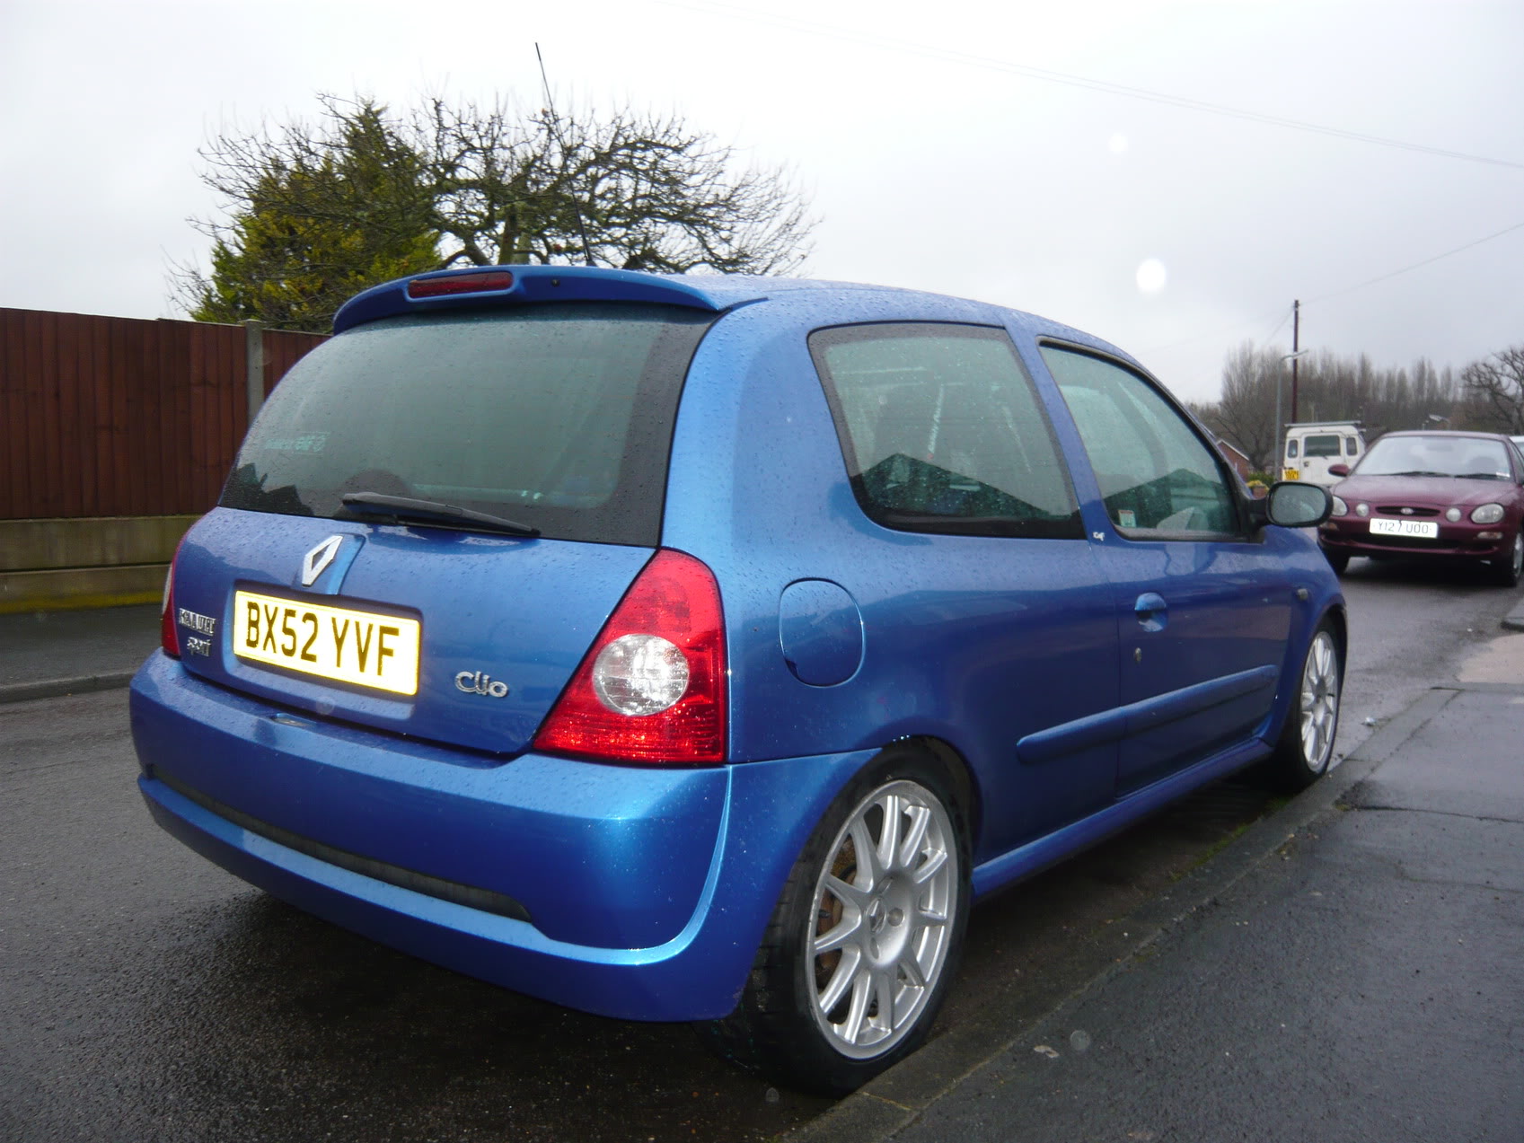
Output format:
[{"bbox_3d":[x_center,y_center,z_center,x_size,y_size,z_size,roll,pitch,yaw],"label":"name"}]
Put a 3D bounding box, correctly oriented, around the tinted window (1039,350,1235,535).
[{"bbox_3d":[0.910,-0.286,2.881,0.060,0.450,0.900,-20,-9,38],"label":"tinted window"}]

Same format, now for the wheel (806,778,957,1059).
[{"bbox_3d":[0.136,0.546,2.020,0.180,0.440,0.440,6,7,38],"label":"wheel"}]

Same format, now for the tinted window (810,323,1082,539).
[{"bbox_3d":[0.363,-0.254,2.212,0.060,0.440,0.730,-20,-10,40],"label":"tinted window"}]

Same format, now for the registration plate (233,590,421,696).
[{"bbox_3d":[-0.714,0.109,1.990,0.520,0.111,0.015,6,3,38],"label":"registration plate"}]

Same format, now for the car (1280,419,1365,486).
[{"bbox_3d":[13.900,-2.500,30.400,1.750,2.080,4.300,3,4,27],"label":"car"}]

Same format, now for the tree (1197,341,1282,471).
[{"bbox_3d":[32.879,-10.800,85.000,5.800,10.000,5.800,2,4,21],"label":"tree"}]

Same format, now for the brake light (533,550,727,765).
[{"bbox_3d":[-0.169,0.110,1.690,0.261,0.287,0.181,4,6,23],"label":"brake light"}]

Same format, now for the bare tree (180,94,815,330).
[{"bbox_3d":[-2.970,-2.700,13.800,7.000,5.200,6.200,0,4,-12],"label":"bare tree"}]

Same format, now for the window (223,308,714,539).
[{"bbox_3d":[-0.564,-0.261,2.133,1.200,0.475,0.100,6,-28,38],"label":"window"}]

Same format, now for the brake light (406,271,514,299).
[{"bbox_3d":[-0.519,-0.499,2.159,0.280,0.038,0.040,6,7,38],"label":"brake light"}]

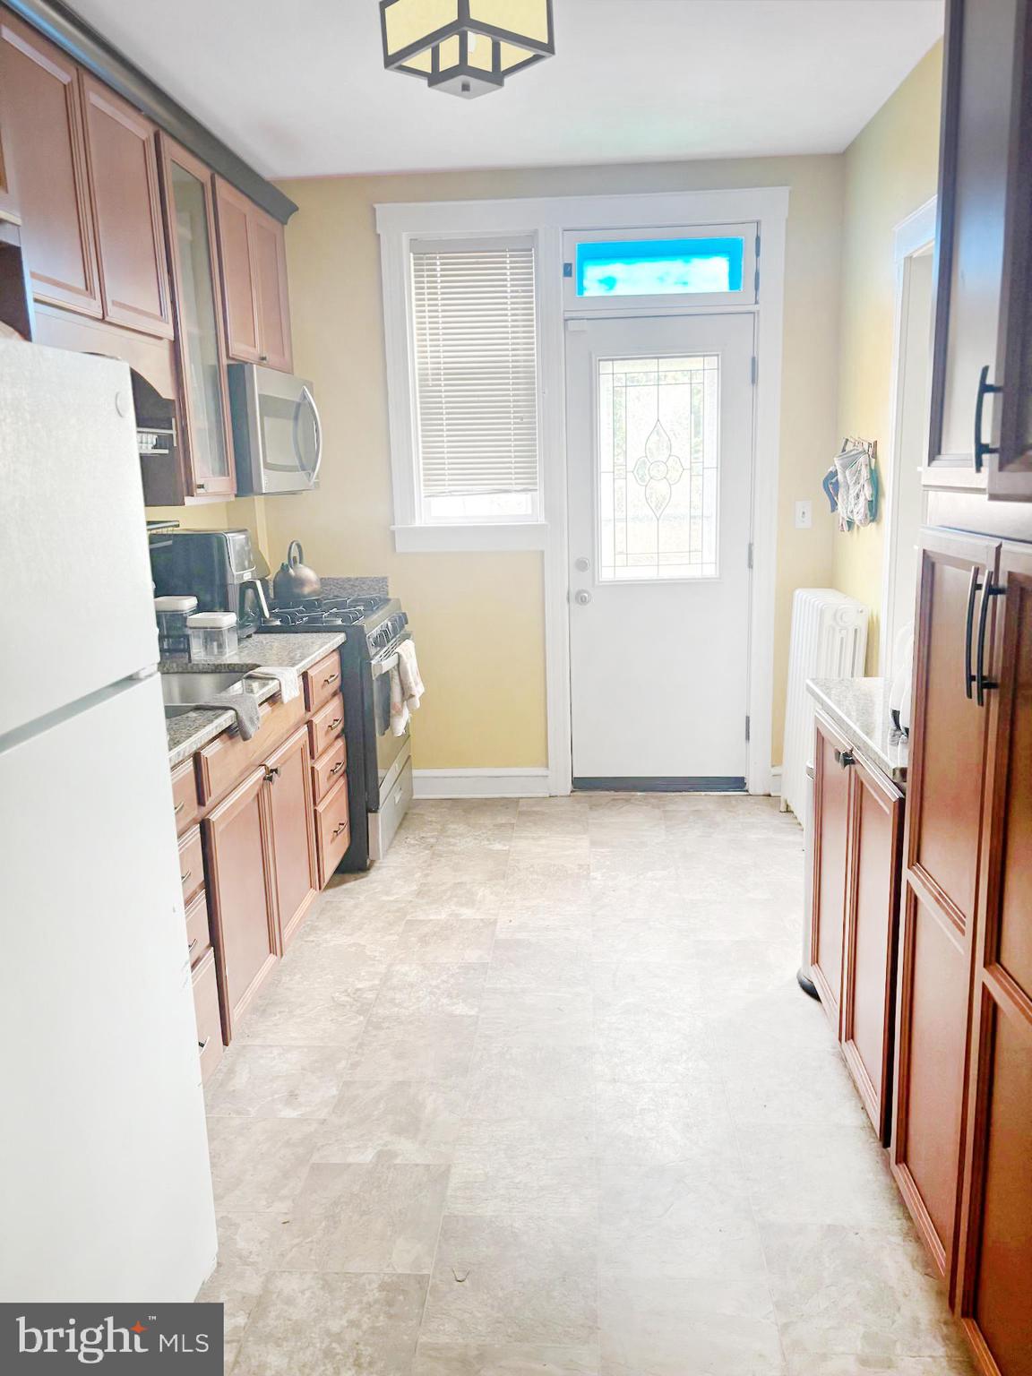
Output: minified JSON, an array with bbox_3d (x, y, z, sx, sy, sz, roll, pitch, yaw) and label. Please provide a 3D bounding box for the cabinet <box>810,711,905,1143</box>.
[{"bbox_3d":[0.984,0.508,2.409,0.432,0.845,0.760,-1,12,4],"label":"cabinet"}]

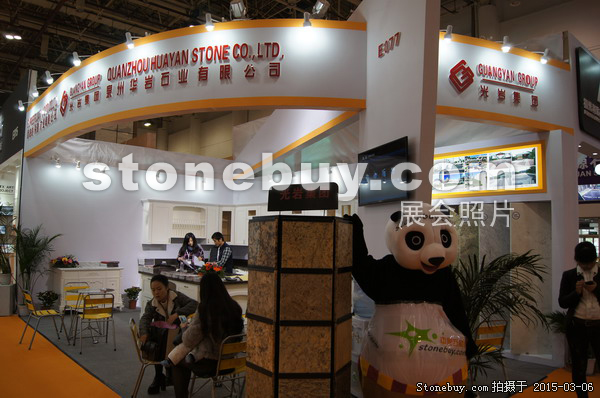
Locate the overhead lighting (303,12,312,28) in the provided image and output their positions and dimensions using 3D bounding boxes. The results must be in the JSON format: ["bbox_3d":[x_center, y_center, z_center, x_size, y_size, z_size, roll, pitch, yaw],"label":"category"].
[{"bbox_3d":[0.081,-1.933,4.865,0.105,0.155,0.115,1,-5,-3],"label":"overhead lighting"}]

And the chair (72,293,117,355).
[{"bbox_3d":[-2.885,1.728,6.357,0.440,0.760,0.540,4,-6,-34],"label":"chair"}]

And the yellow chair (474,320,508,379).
[{"bbox_3d":[1.965,1.683,4.892,0.440,0.755,0.540,3,-5,-22],"label":"yellow chair"}]

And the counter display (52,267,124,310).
[{"bbox_3d":[-4.192,1.813,9.064,1.250,0.830,0.500,2,-4,-25],"label":"counter display"}]

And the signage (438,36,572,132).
[{"bbox_3d":[2.573,-1.352,5.515,2.220,0.934,0.250,2,-4,-25],"label":"signage"}]

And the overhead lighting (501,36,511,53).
[{"bbox_3d":[2.494,-1.873,5.446,0.110,0.160,0.120,3,-6,-26],"label":"overhead lighting"}]

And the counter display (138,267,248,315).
[{"bbox_3d":[-1.895,1.836,8.164,1.160,0.900,2.800,5,-6,-37],"label":"counter display"}]

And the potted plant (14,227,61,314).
[{"bbox_3d":[-4.956,1.323,8.483,0.820,1.720,0.800,1,-3,0],"label":"potted plant"}]

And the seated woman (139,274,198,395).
[{"bbox_3d":[-1.435,1.407,4.865,0.560,1.190,0.660,1,-5,-6],"label":"seated woman"}]

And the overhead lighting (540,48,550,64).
[{"bbox_3d":[2.885,-1.675,5.280,0.100,0.180,0.110,2,-4,-25],"label":"overhead lighting"}]

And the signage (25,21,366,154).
[{"bbox_3d":[-2.534,-1.358,6.352,7.153,0.928,1.201,-2,-4,33],"label":"signage"}]

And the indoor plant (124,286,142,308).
[{"bbox_3d":[-3.648,2.159,9.845,0.380,0.480,0.380,3,-5,-20],"label":"indoor plant"}]

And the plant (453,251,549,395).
[{"bbox_3d":[1.688,1.227,3.829,0.920,1.560,0.880,1,-5,0],"label":"plant"}]

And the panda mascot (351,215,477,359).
[{"bbox_3d":[0.763,0.988,2.992,0.860,1.870,0.680,1,-5,-5],"label":"panda mascot"}]

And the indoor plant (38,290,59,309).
[{"bbox_3d":[-4.787,1.984,8.514,0.380,0.410,0.370,1,-3,0],"label":"indoor plant"}]

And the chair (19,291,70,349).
[{"bbox_3d":[-3.636,1.695,6.449,0.520,0.770,0.440,4,-5,-43],"label":"chair"}]

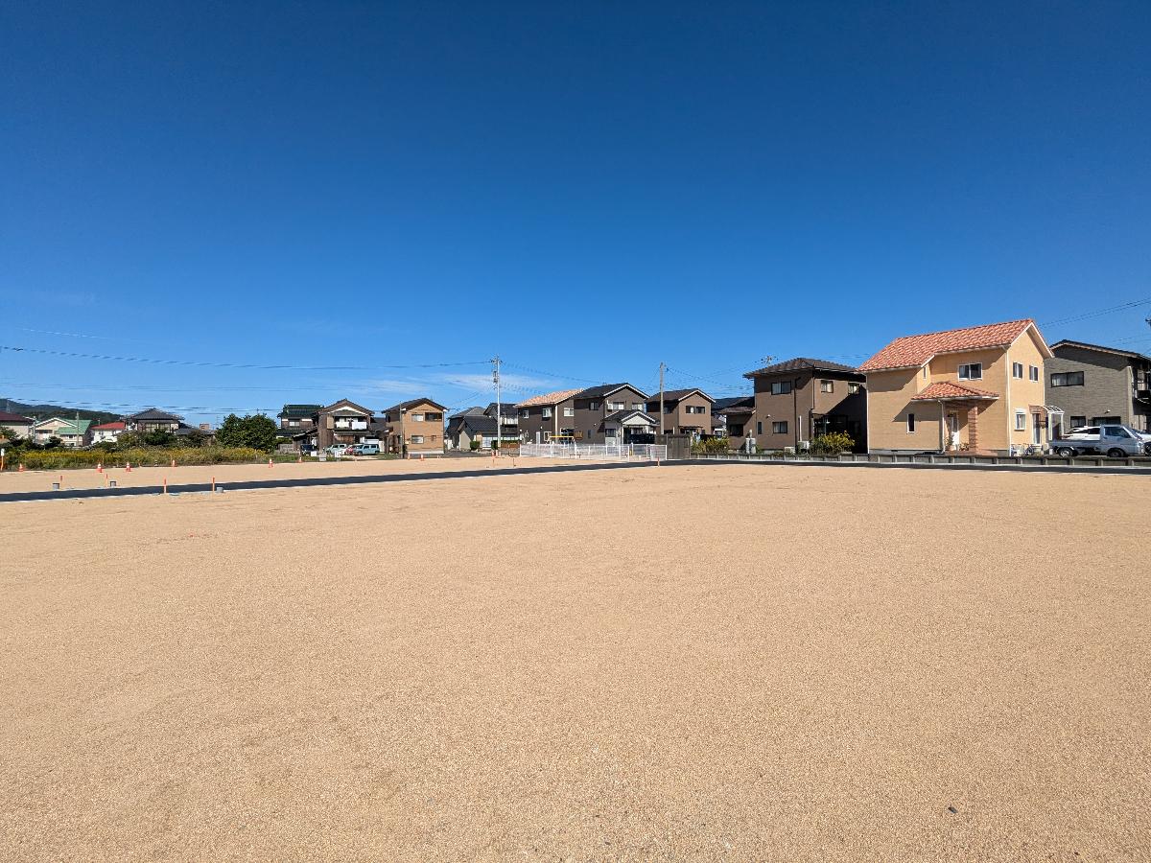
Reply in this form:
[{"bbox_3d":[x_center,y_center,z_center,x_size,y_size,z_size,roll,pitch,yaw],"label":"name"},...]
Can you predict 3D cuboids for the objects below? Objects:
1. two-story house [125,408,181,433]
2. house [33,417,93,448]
[{"bbox_3d":[-77.647,0.000,98.000,7.800,8.200,7.000,-1,-1,-25],"label":"two-story house"},{"bbox_3d":[-140.946,0.526,146.000,11.000,9.000,9.000,-1,-1,-29],"label":"house"}]

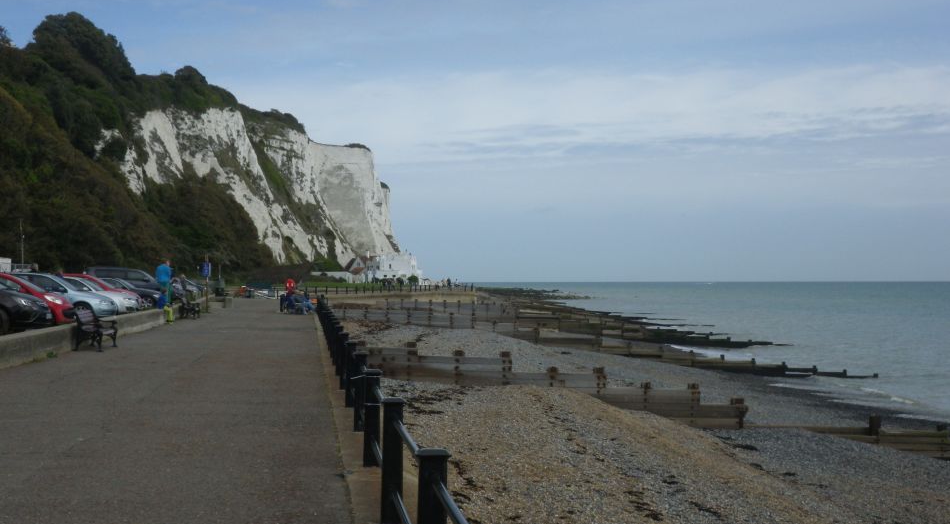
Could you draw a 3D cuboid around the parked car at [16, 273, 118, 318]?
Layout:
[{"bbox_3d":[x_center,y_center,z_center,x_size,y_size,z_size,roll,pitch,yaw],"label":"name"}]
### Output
[{"bbox_3d":[-12.849,1.082,31.471,4.250,1.480,1.770,0,-1,-9],"label":"parked car"}]

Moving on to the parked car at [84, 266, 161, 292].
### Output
[{"bbox_3d":[-16.331,1.159,50.162,4.400,1.830,1.860,0,-1,-9],"label":"parked car"}]

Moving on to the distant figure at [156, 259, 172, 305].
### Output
[{"bbox_3d":[-11.231,0.799,38.192,0.380,1.720,0.520,1,-1,-37],"label":"distant figure"}]

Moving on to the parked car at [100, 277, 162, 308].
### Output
[{"bbox_3d":[-14.075,1.276,40.458,4.400,1.410,1.780,0,-1,-9],"label":"parked car"}]

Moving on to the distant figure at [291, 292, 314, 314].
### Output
[{"bbox_3d":[-8.023,1.935,49.173,1.050,1.060,0.600,0,-1,15],"label":"distant figure"}]

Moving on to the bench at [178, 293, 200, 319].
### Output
[{"bbox_3d":[-11.747,1.930,43.572,0.650,0.860,1.700,0,-1,-9],"label":"bench"}]

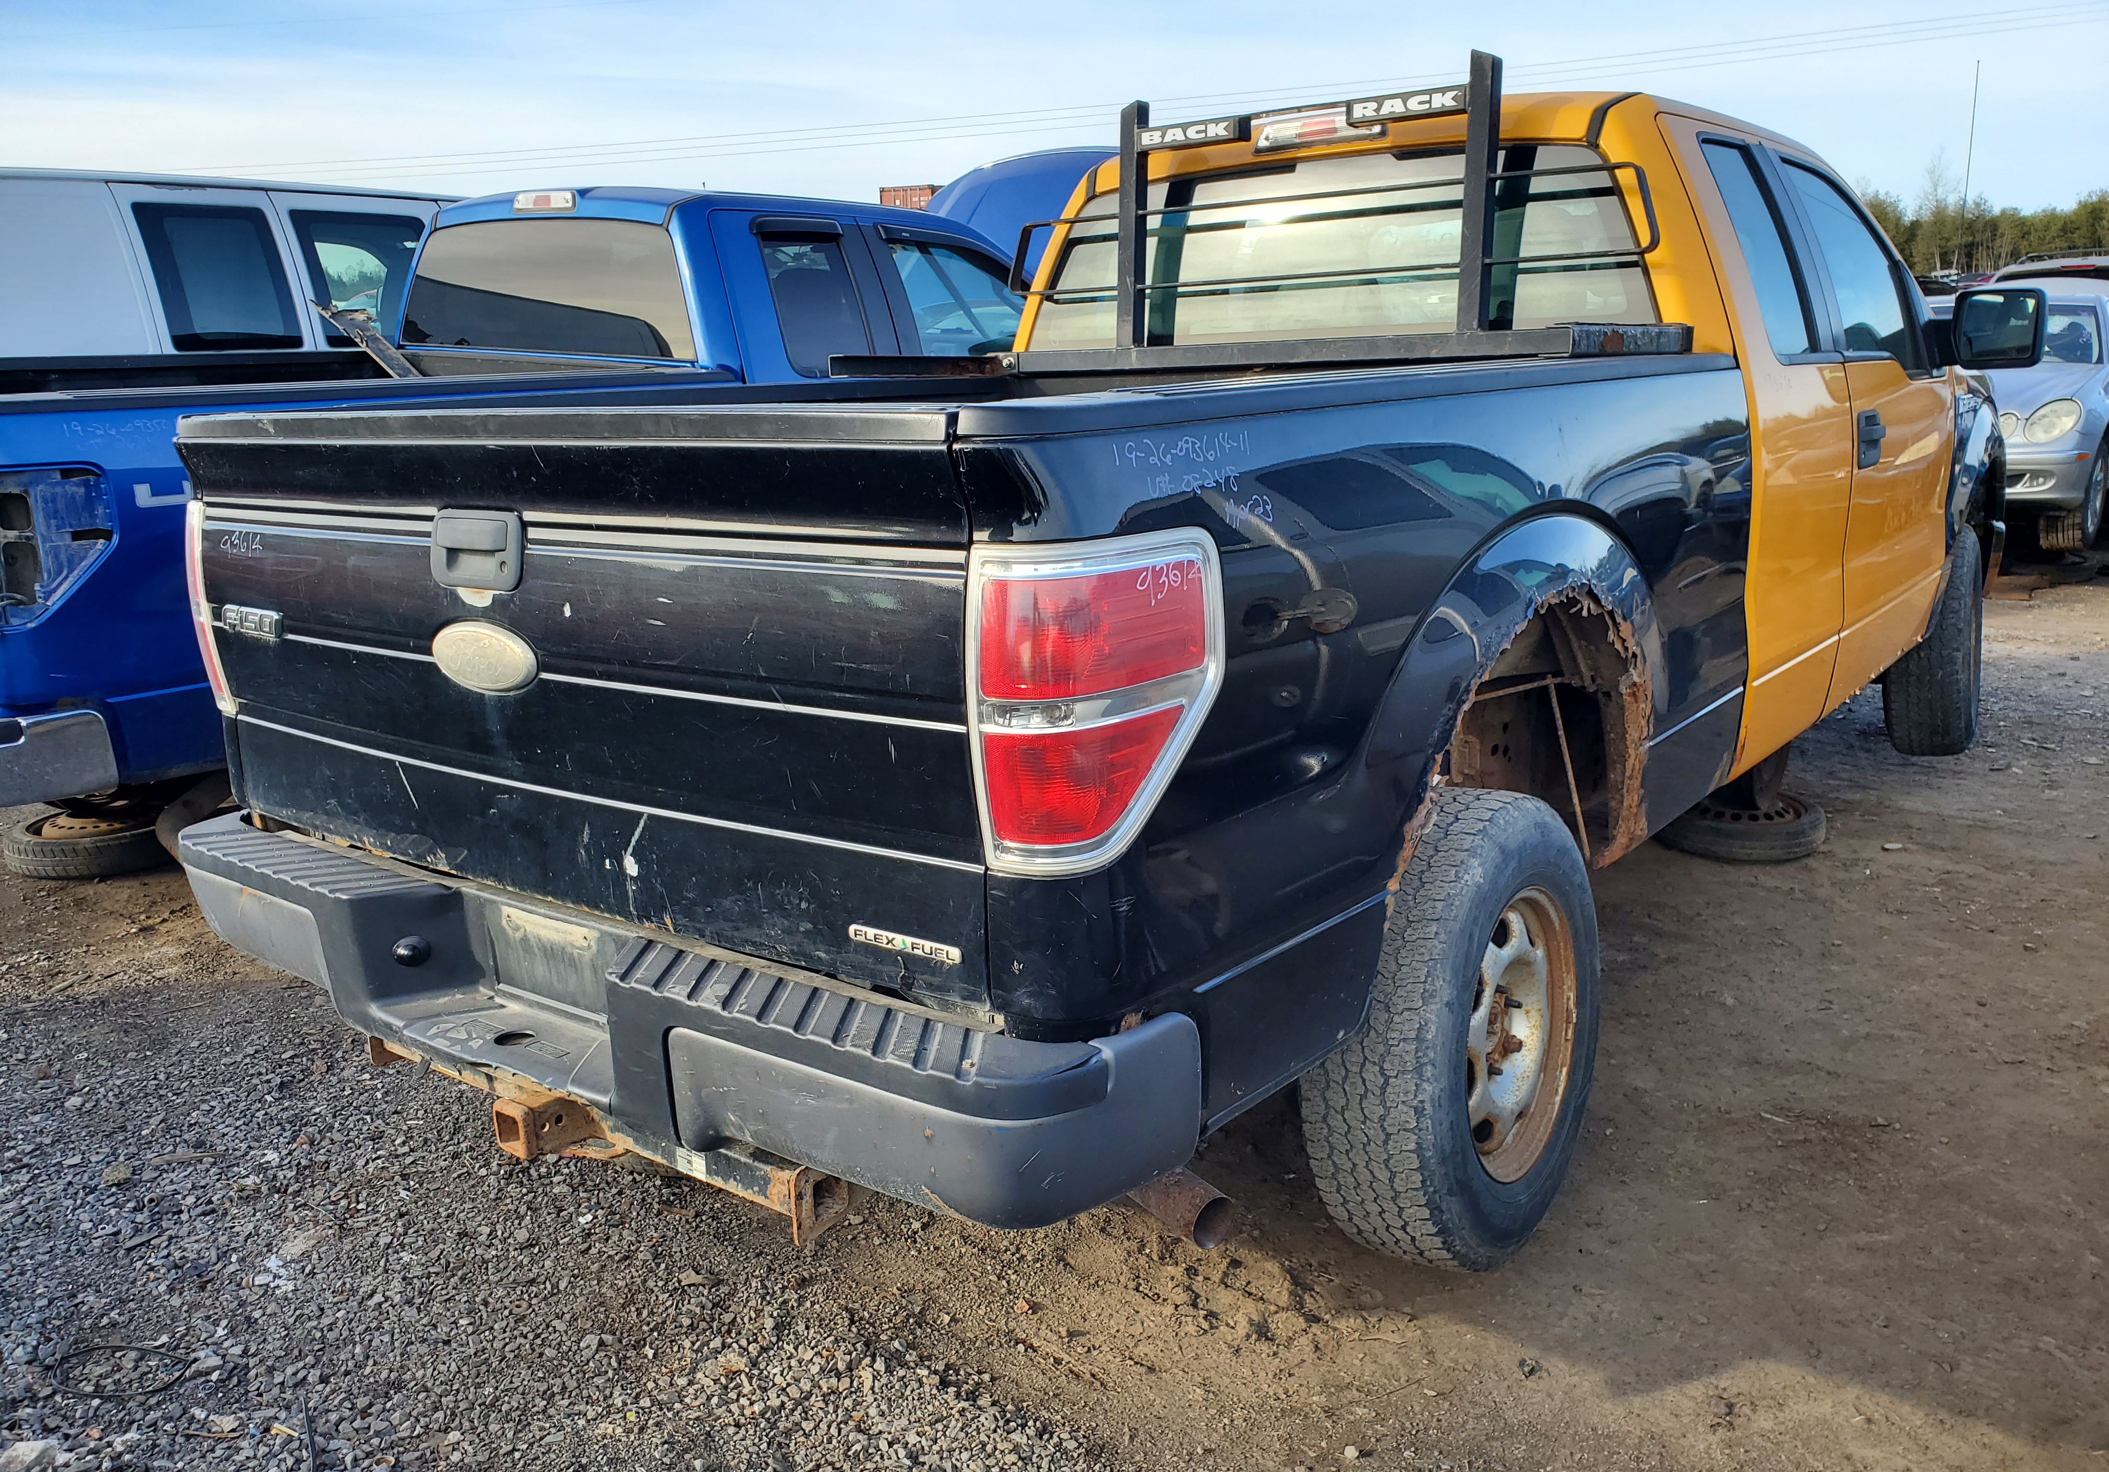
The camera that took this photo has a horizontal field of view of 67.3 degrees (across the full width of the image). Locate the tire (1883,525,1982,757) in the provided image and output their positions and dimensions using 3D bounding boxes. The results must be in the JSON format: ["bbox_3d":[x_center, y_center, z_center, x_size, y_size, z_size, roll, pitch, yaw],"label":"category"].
[{"bbox_3d":[2.957,-0.325,5.345,0.246,0.772,0.772,10,18,41],"label":"tire"}]

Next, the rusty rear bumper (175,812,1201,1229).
[{"bbox_3d":[-0.667,0.317,2.176,1.892,0.223,0.319,8,17,37],"label":"rusty rear bumper"}]

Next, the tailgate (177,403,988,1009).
[{"bbox_3d":[-0.694,-0.101,2.064,1.599,0.632,0.101,8,17,37],"label":"tailgate"}]

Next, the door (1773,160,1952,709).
[{"bbox_3d":[2.187,-0.835,4.295,0.283,1.356,1.275,8,17,37],"label":"door"}]

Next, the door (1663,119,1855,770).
[{"bbox_3d":[1.532,-0.627,3.478,0.278,1.351,0.880,8,17,37],"label":"door"}]

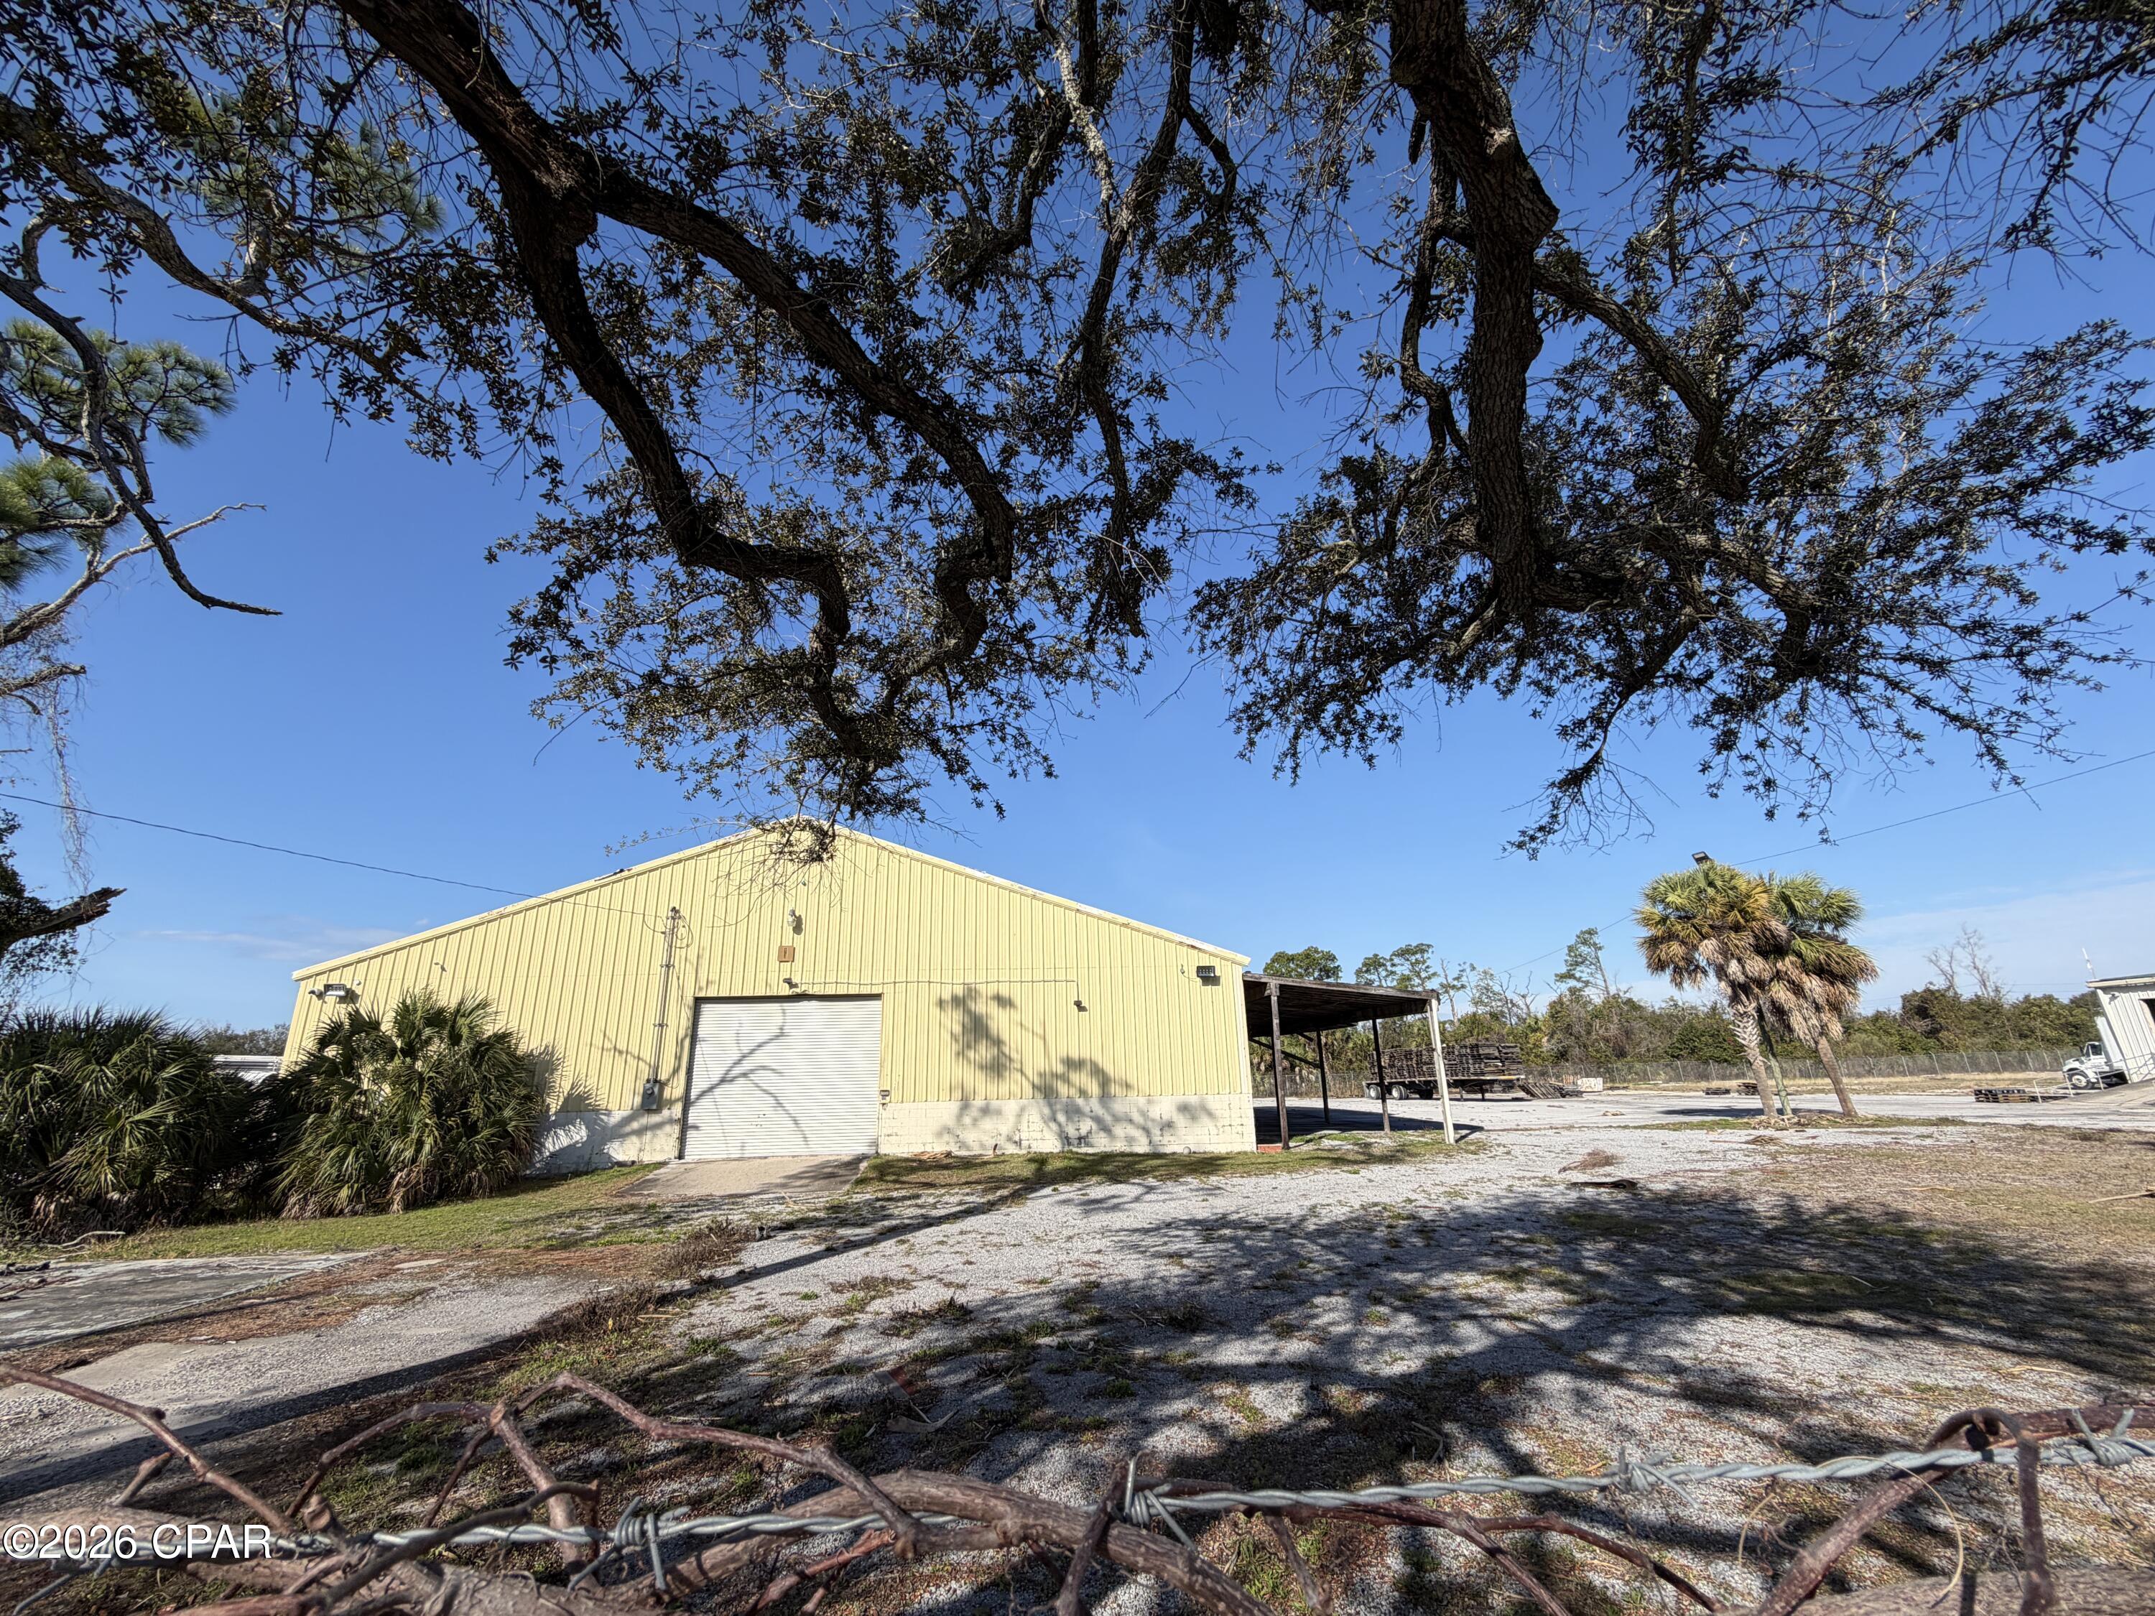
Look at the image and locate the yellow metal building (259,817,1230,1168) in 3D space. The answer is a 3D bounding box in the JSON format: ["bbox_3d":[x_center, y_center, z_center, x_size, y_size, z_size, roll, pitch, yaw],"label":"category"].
[{"bbox_3d":[-8.586,8.991,36.840,24.900,9.050,29.000,0,-18,-4],"label":"yellow metal building"}]

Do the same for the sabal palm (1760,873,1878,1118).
[{"bbox_3d":[26.249,6.472,30.968,3.800,8.500,3.800,-15,-22,37],"label":"sabal palm"}]

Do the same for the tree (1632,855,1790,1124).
[{"bbox_3d":[23.685,6.553,32.013,4.300,9.100,4.300,-14,-21,34],"label":"tree"}]

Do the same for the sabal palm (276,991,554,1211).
[{"bbox_3d":[-14.174,6.197,18.921,4.550,4.300,4.000,0,-18,-4],"label":"sabal palm"}]

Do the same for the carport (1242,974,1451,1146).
[{"bbox_3d":[6.756,10.065,34.141,5.800,4.580,23.000,0,-18,-4],"label":"carport"}]

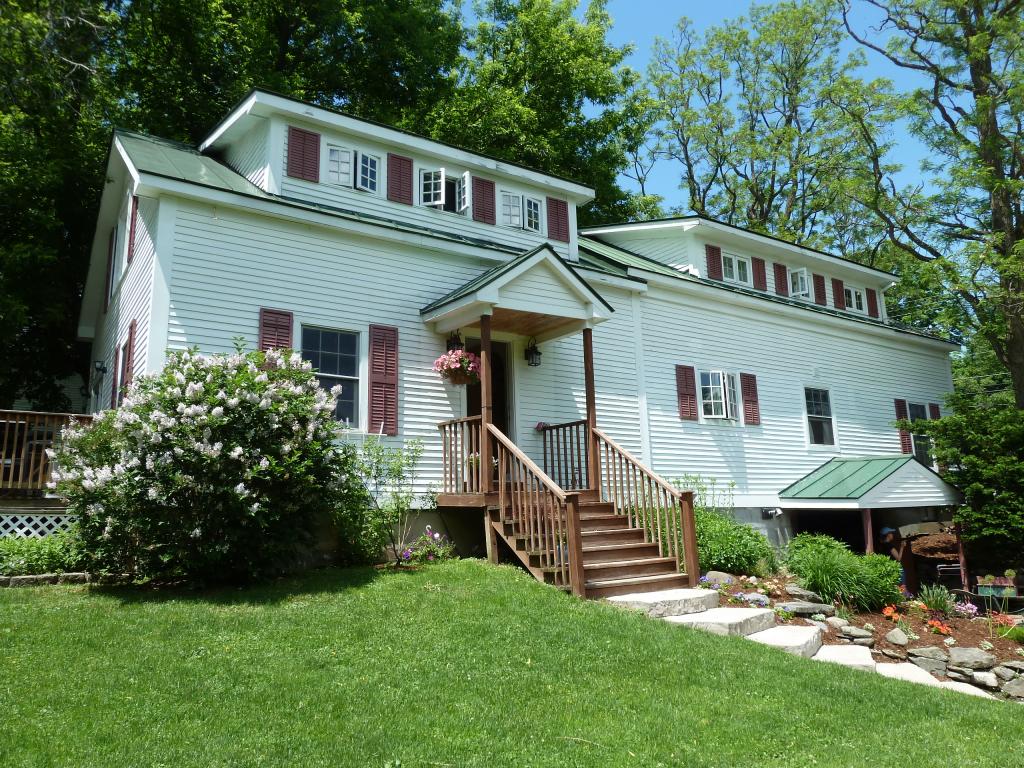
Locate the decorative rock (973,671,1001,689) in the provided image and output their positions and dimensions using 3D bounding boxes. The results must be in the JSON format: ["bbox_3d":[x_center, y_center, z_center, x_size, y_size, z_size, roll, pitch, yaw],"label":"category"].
[{"bbox_3d":[4.214,2.624,6.567,0.206,0.132,0.176,-5,-12,18],"label":"decorative rock"}]

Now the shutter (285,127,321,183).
[{"bbox_3d":[-2.783,-3.075,9.918,0.422,0.713,0.040,6,-12,-34],"label":"shutter"}]

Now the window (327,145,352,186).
[{"bbox_3d":[-2.407,-3.058,10.438,0.388,0.584,0.080,5,-12,-33],"label":"window"}]

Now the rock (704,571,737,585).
[{"bbox_3d":[2.630,2.441,9.330,0.412,0.196,0.294,-5,-12,15],"label":"rock"}]

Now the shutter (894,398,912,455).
[{"bbox_3d":[9.053,1.110,17.003,0.441,1.494,0.040,6,-12,-34],"label":"shutter"}]

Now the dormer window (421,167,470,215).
[{"bbox_3d":[-0.969,-2.885,11.036,0.810,0.594,0.270,6,-12,-34],"label":"dormer window"}]

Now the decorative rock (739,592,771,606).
[{"bbox_3d":[2.618,2.311,7.950,0.320,0.130,0.240,-4,-10,17],"label":"decorative rock"}]

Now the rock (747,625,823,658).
[{"bbox_3d":[2.646,2.529,7.201,0.588,0.167,1.078,-9,-13,33],"label":"rock"}]

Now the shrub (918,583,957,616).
[{"bbox_3d":[4.928,2.496,8.565,0.392,0.353,0.372,-8,-13,28],"label":"shrub"}]

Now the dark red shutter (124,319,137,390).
[{"bbox_3d":[-5.067,-0.130,9.789,0.044,1.470,0.441,6,-13,-34],"label":"dark red shutter"}]

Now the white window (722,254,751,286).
[{"bbox_3d":[4.733,-2.387,15.532,0.830,0.610,0.080,6,-13,-34],"label":"white window"}]

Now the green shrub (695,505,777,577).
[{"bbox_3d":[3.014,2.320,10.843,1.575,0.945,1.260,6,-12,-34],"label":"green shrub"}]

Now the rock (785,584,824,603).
[{"bbox_3d":[3.362,2.408,8.500,0.440,0.150,0.300,-5,-11,20],"label":"rock"}]

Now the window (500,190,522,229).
[{"bbox_3d":[0.004,-2.874,12.226,0.410,0.610,0.060,6,-13,-34],"label":"window"}]

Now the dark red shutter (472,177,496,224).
[{"bbox_3d":[-0.426,-2.840,11.488,0.422,0.713,0.040,6,-12,-34],"label":"dark red shutter"}]

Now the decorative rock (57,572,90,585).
[{"bbox_3d":[-4.564,2.024,7.696,0.351,0.126,0.198,6,-12,-34],"label":"decorative rock"}]

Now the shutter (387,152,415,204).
[{"bbox_3d":[-1.610,-2.954,10.699,0.422,0.713,0.040,6,-12,-34],"label":"shutter"}]

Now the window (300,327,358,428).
[{"bbox_3d":[-2.418,-0.088,9.867,0.800,1.324,0.100,5,-12,-33],"label":"window"}]

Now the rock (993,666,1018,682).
[{"bbox_3d":[4.938,2.907,7.400,0.250,0.140,0.200,-7,-12,31],"label":"rock"}]

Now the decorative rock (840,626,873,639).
[{"bbox_3d":[3.587,2.587,7.700,0.290,0.110,0.200,-8,-13,28],"label":"decorative rock"}]

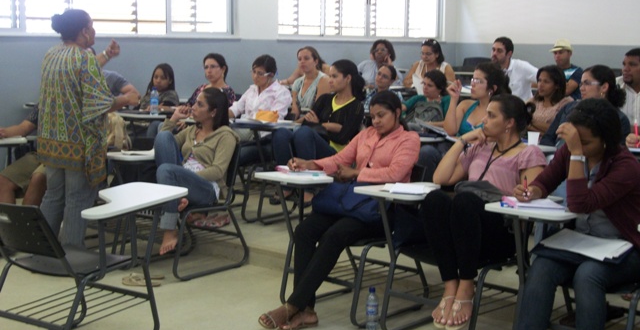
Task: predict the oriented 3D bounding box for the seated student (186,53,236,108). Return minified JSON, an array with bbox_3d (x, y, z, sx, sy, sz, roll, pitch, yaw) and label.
[{"bbox_3d":[-1.040,-0.294,7.618,0.550,1.220,0.820,8,10,42],"label":"seated student"}]

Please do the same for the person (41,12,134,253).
[{"bbox_3d":[-1.598,-0.220,6.304,0.580,1.630,0.560,-6,10,-39],"label":"person"}]

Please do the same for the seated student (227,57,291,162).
[{"bbox_3d":[-0.495,-0.227,7.078,0.540,1.220,0.780,7,10,38],"label":"seated student"}]

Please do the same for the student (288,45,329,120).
[{"bbox_3d":[-0.164,-0.464,8.258,0.500,1.180,0.780,6,9,35],"label":"student"}]

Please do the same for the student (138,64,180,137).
[{"bbox_3d":[-1.389,-0.287,7.800,0.480,1.120,0.740,6,9,32],"label":"student"}]

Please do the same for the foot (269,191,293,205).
[{"bbox_3d":[-0.273,0.238,6.561,0.220,0.105,0.100,-6,10,-39],"label":"foot"}]

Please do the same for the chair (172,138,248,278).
[{"bbox_3d":[-0.881,0.242,5.829,0.600,0.820,0.700,7,10,38],"label":"chair"}]

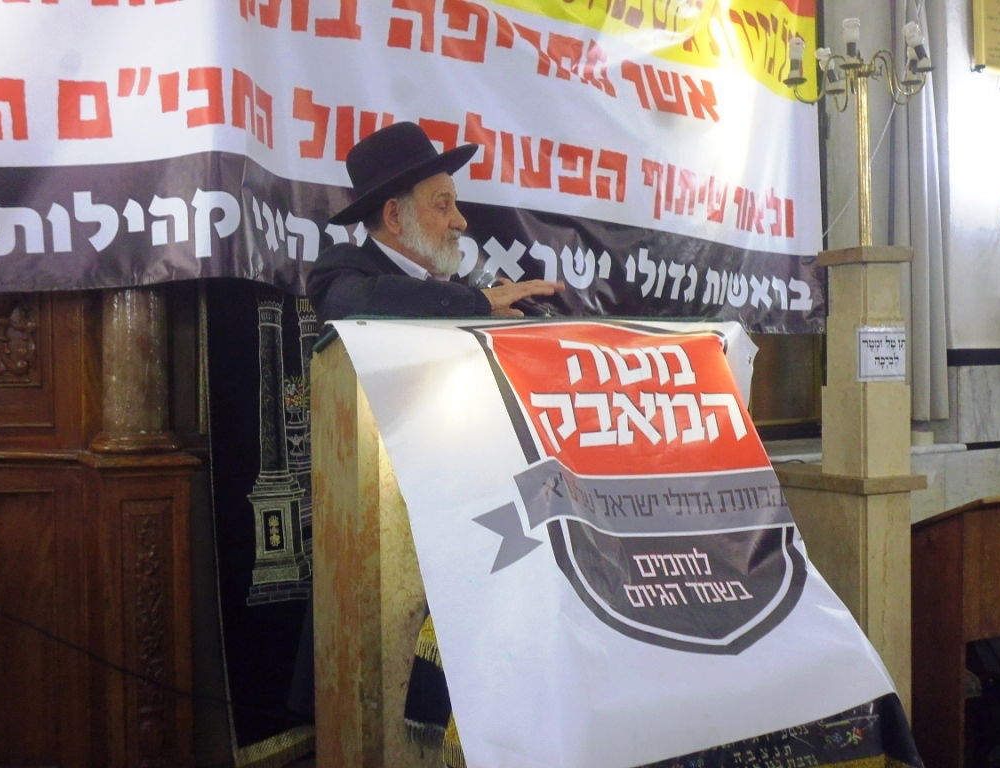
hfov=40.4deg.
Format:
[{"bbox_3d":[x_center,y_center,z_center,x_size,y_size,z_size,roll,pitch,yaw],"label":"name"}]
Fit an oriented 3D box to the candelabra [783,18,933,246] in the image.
[{"bbox_3d":[1.071,-0.725,4.070,0.440,0.660,0.440,-2,1,0],"label":"candelabra"}]

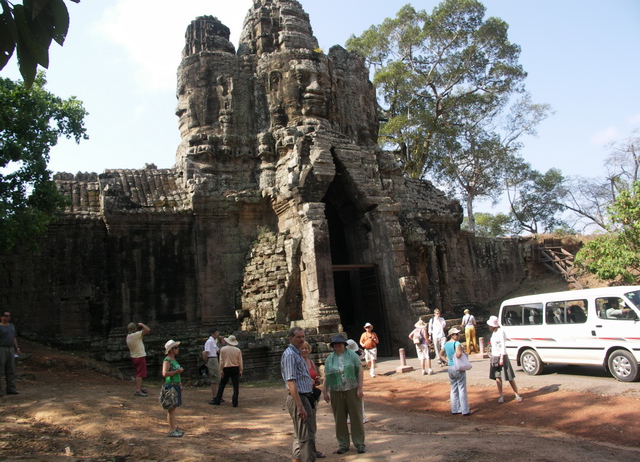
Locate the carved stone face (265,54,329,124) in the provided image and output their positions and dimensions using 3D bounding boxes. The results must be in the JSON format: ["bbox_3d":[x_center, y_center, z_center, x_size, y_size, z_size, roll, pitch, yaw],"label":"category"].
[{"bbox_3d":[-1.153,-6.809,25.000,2.800,3.100,1.700,1,-11,-30],"label":"carved stone face"}]

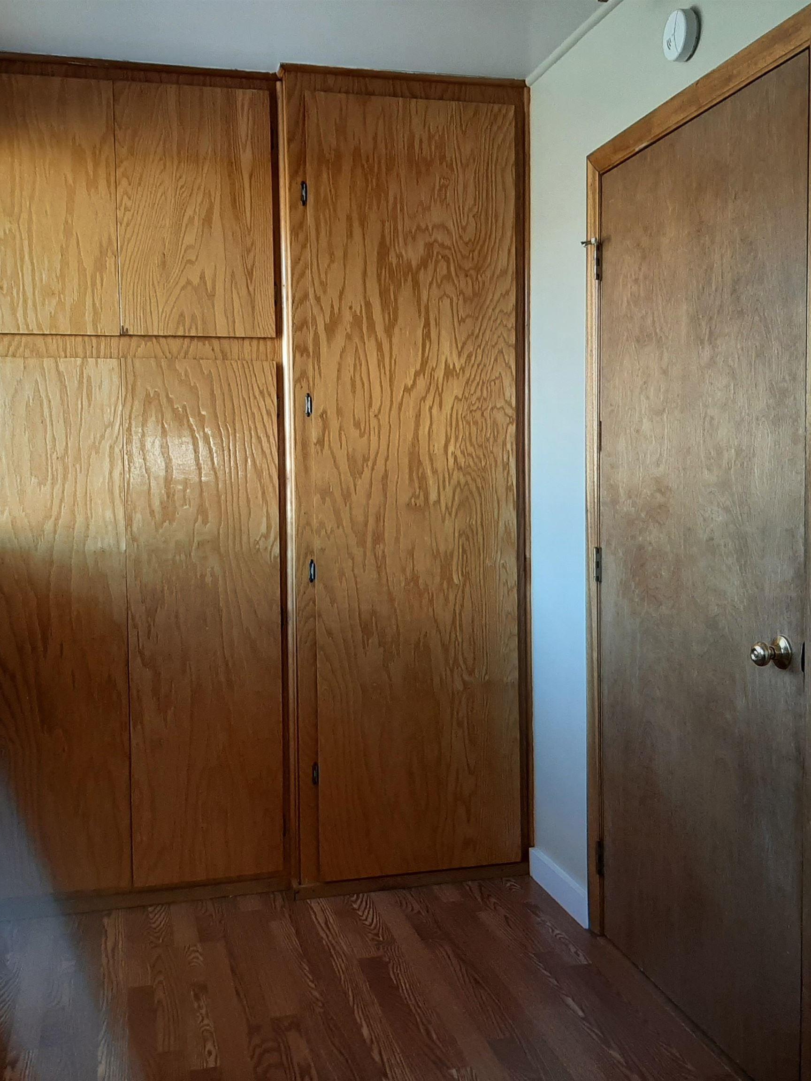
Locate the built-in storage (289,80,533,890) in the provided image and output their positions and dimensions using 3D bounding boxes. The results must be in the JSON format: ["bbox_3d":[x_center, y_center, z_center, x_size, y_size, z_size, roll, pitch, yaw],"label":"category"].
[{"bbox_3d":[0.021,-0.161,3.277,0.755,2.444,0.045,-2,4,-14],"label":"built-in storage"}]

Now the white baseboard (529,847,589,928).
[{"bbox_3d":[0.460,1.027,3.236,0.018,0.107,0.436,-2,4,-14],"label":"white baseboard"}]

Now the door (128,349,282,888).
[{"bbox_3d":[-0.598,0.254,3.236,0.455,1.568,0.030,-2,4,-14],"label":"door"}]

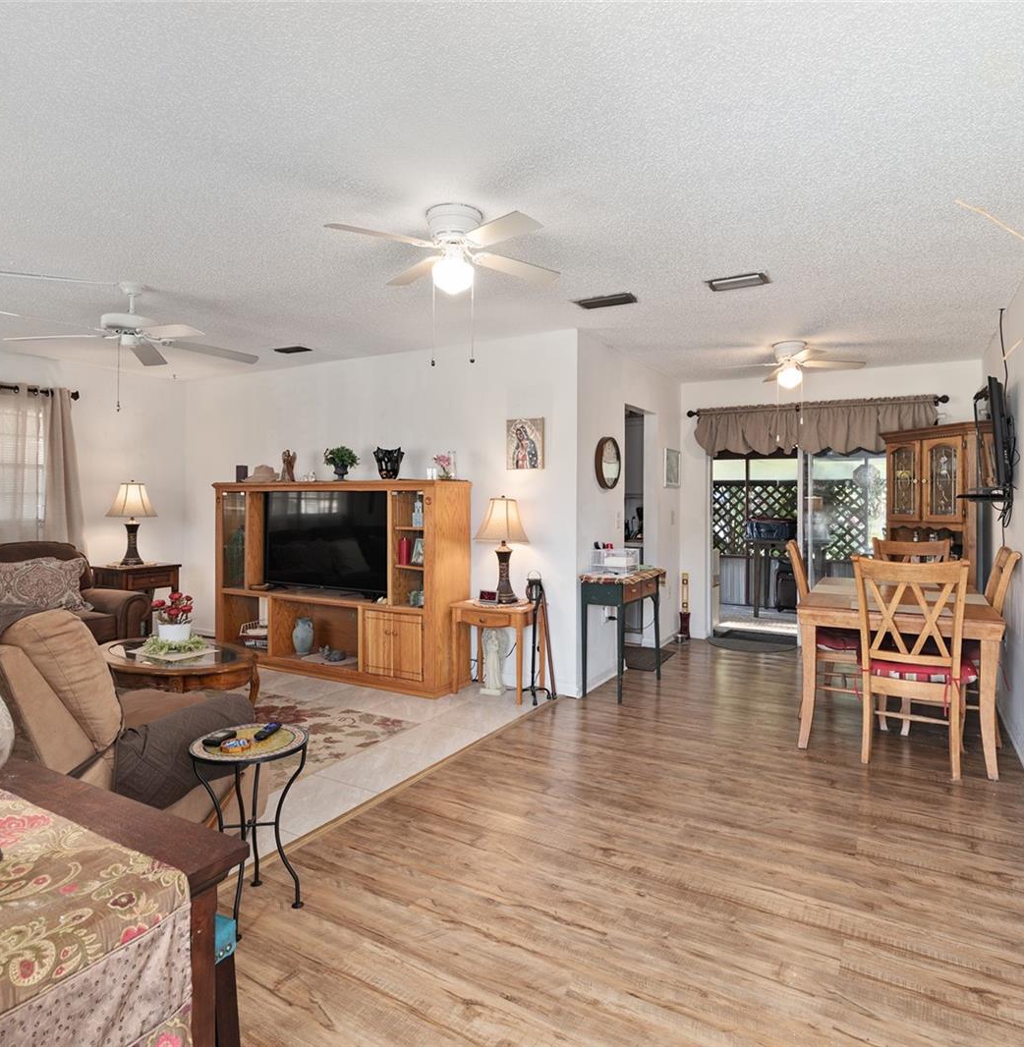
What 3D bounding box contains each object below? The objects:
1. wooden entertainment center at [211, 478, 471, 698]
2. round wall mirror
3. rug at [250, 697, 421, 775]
[{"bbox_3d":[-1.390,0.423,5.109,2.330,1.445,0.450,1,2,31],"label":"wooden entertainment center"},{"bbox_3d":[0.699,-0.434,4.730,0.045,0.385,0.385,1,2,31],"label":"round wall mirror"},{"bbox_3d":[-1.877,1.189,3.672,2.100,0.010,1.700,1,2,31],"label":"rug"}]

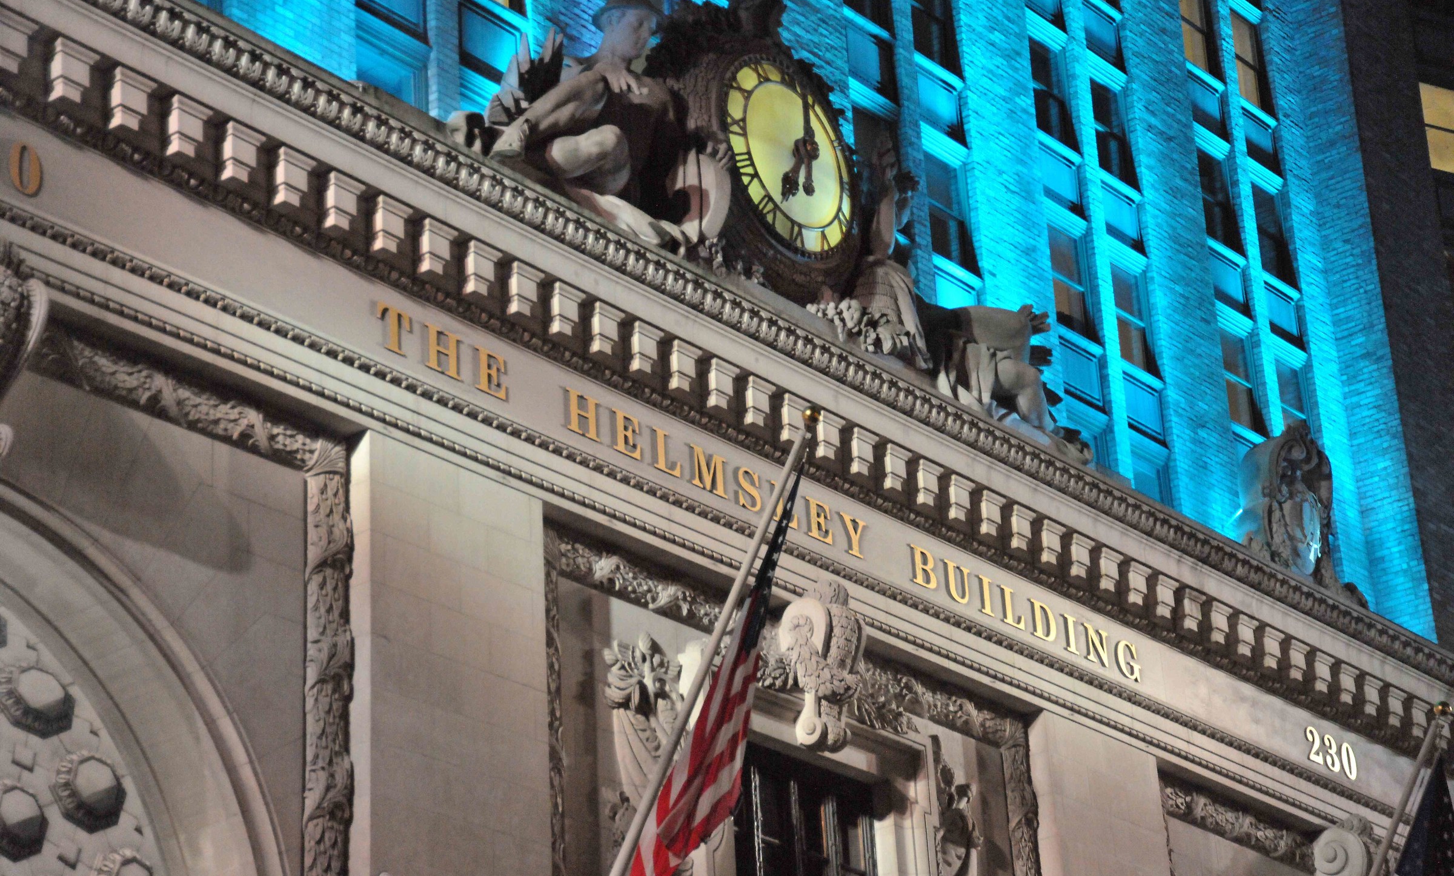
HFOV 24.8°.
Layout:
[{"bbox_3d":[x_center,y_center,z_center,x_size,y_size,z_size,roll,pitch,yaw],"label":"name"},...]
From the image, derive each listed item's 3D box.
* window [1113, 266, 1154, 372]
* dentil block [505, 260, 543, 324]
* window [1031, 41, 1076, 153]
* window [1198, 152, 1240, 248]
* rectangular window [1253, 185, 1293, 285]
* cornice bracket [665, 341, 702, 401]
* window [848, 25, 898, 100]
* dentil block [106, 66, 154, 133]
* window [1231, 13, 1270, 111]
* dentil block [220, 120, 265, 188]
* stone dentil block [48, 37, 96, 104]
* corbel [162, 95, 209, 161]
[{"bbox_3d":[6.894,-2.025,56.818,0.200,1.800,1.200,-21,-30,34],"label":"window"},{"bbox_3d":[-2.421,-1.707,39.145,0.319,0.568,0.479,-21,-30,34],"label":"dentil block"},{"bbox_3d":[5.337,-5.834,55.718,0.200,1.920,1.350,-21,-30,34],"label":"window"},{"bbox_3d":[8.691,-4.280,59.595,0.200,1.920,1.350,-21,-30,34],"label":"window"},{"bbox_3d":[9.893,-3.724,60.984,0.200,1.920,1.350,-21,-30,34],"label":"rectangular window"},{"bbox_3d":[-0.550,-0.838,41.291,0.319,0.568,0.479,-21,-30,34],"label":"cornice bracket"},{"bbox_3d":[2.293,-5.973,52.428,0.170,1.030,1.200,-21,-30,34],"label":"window"},{"bbox_3d":[-6.018,-3.277,33.087,0.360,0.660,0.500,-20,-29,33],"label":"dentil block"},{"bbox_3d":[9.699,-7.099,62.505,0.200,1.920,1.350,-21,-30,34],"label":"window"},{"bbox_3d":[-5.288,-3.041,35.913,0.319,0.568,0.479,-21,-30,34],"label":"dentil block"},{"bbox_3d":[-6.888,-3.790,34.771,0.330,0.559,0.502,-21,-30,34],"label":"stone dentil block"},{"bbox_3d":[-5.544,-3.056,33.653,0.360,0.660,0.500,-20,-29,33],"label":"corbel"}]

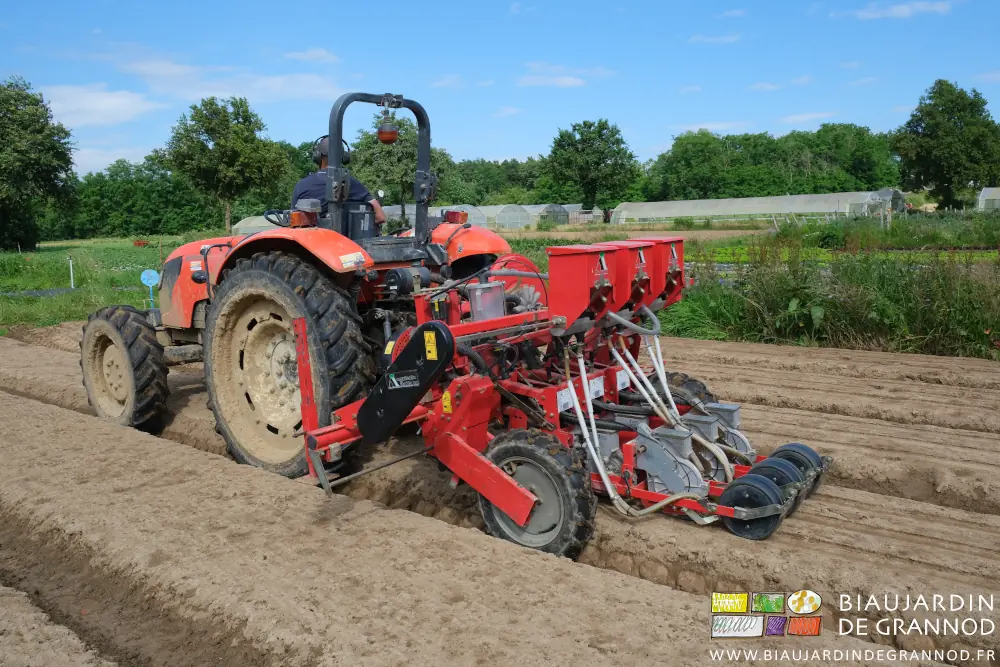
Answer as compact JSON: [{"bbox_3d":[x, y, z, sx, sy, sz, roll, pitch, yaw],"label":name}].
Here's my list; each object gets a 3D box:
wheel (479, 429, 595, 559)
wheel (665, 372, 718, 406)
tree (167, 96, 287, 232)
[{"bbox_3d":[0.157,0.779,3.543,0.665,0.665,0.150,8,13,38],"label":"wheel"},{"bbox_3d":[1.084,0.583,4.661,0.665,0.665,0.150,8,13,38],"label":"wheel"},{"bbox_3d":[-21.148,-13.029,58.000,9.279,10.593,9.093,-1,8,0],"label":"tree"}]

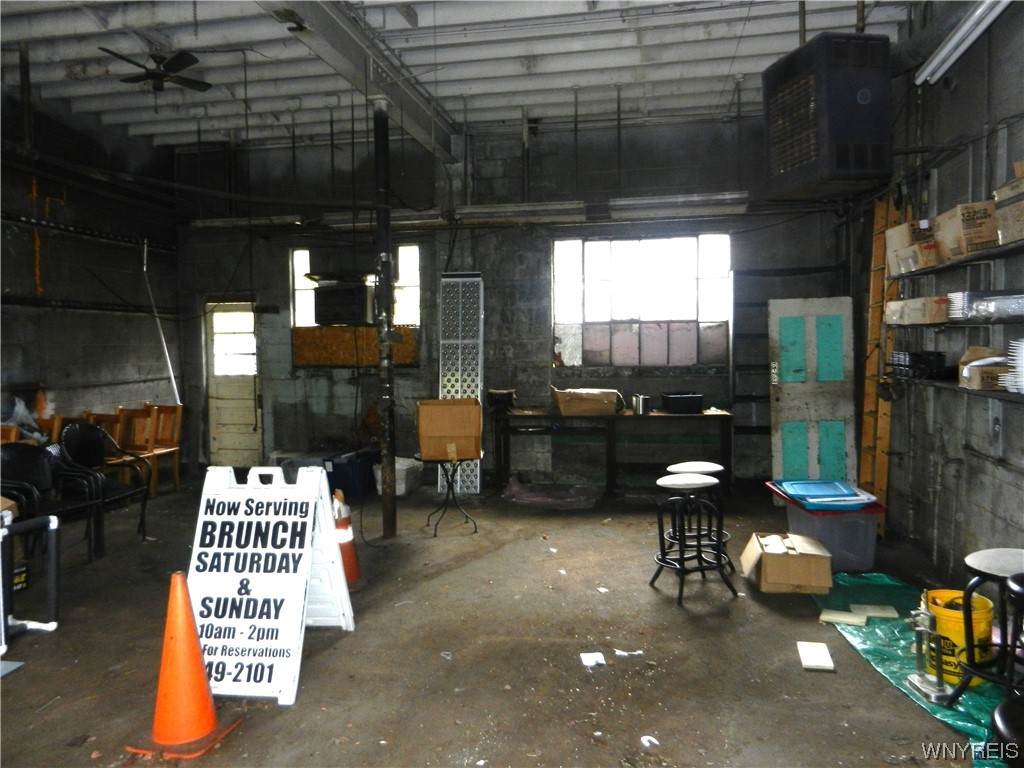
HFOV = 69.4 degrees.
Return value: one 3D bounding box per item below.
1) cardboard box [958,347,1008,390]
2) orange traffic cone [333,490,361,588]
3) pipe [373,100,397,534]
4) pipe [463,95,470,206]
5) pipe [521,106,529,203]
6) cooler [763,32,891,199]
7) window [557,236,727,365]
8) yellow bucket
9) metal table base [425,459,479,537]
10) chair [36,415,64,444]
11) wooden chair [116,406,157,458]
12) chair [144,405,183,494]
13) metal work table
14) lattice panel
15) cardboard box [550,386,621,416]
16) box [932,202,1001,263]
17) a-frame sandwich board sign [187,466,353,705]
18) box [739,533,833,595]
[{"bbox_3d":[2.704,-0.077,4.131,0.280,0.200,0.280,0,3,11],"label":"cardboard box"},{"bbox_3d":[-1.208,1.090,5.266,0.350,0.669,0.350,0,3,11],"label":"orange traffic cone"},{"bbox_3d":[-1.089,-0.545,6.434,0.125,3.803,0.125,0,3,11],"label":"pipe"},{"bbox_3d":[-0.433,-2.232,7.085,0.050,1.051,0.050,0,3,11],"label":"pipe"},{"bbox_3d":[0.150,-2.487,8.092,0.065,1.077,0.065,0,3,11],"label":"pipe"},{"bbox_3d":[2.091,-1.746,4.963,0.457,0.877,0.707,-1,3,-11],"label":"cooler"},{"bbox_3d":[1.369,-0.891,7.864,1.879,1.418,0.100,0,3,11],"label":"window"},{"bbox_3d":[2.177,1.237,3.598,0.295,0.380,0.295,0,3,11],"label":"yellow bucket"},{"bbox_3d":[-0.537,0.974,6.582,0.400,0.650,0.400,-2,4,-17],"label":"metal table base"},{"bbox_3d":[-4.350,0.823,6.842,0.420,0.970,0.460,0,3,11],"label":"chair"},{"bbox_3d":[-4.042,0.762,7.820,0.420,0.970,0.460,0,3,11],"label":"wooden chair"},{"bbox_3d":[-4.190,0.783,8.633,0.450,0.980,0.480,0,3,11],"label":"chair"},{"bbox_3d":[1.126,0.773,8.417,2.620,0.900,0.600,0,3,11],"label":"metal work table"},{"bbox_3d":[-0.564,-0.018,8.132,0.450,2.420,0.090,0,-1,11],"label":"lattice panel"},{"bbox_3d":[0.852,0.186,8.344,0.680,0.298,0.430,0,3,11],"label":"cardboard box"},{"bbox_3d":[2.745,-0.899,4.435,0.220,0.280,0.360,-4,3,11],"label":"box"},{"bbox_3d":[-1.307,0.969,3.969,0.637,1.056,0.900,0,3,6],"label":"a-frame sandwich board sign"},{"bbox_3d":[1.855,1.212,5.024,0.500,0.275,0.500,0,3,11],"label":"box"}]

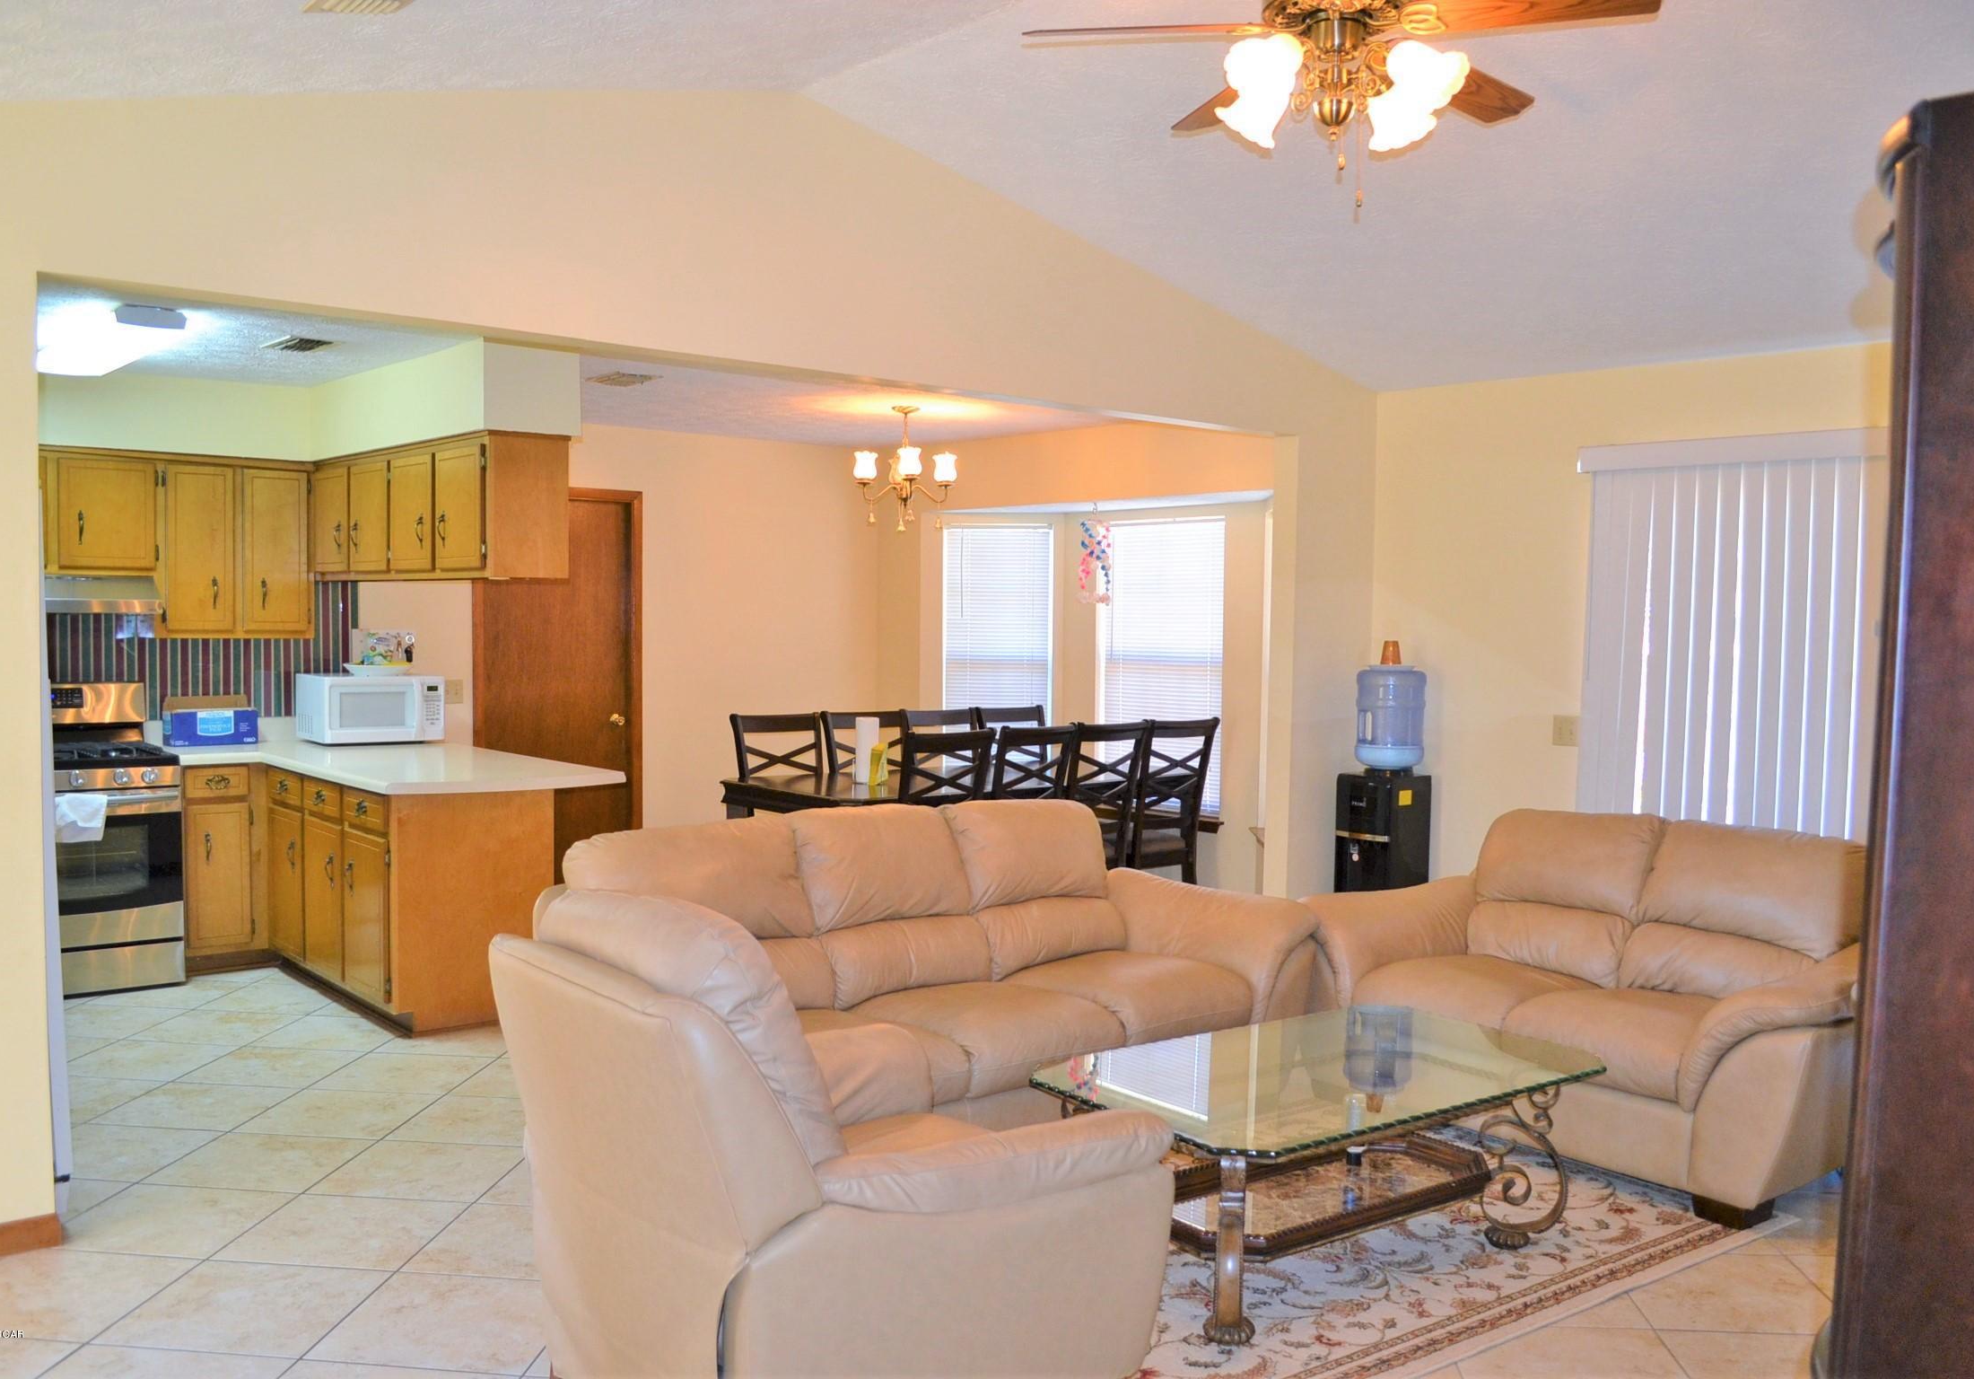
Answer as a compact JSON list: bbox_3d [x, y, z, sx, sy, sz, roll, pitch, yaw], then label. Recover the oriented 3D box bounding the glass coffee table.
[{"bbox_3d":[0.819,1.124,3.684,1.300,0.456,0.753,-1,4,-36],"label":"glass coffee table"}]

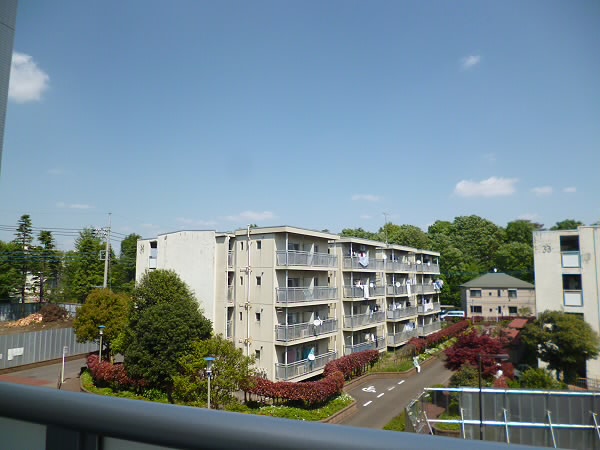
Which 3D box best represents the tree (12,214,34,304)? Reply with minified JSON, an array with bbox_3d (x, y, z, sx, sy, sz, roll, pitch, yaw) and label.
[{"bbox_3d":[-56.599,8.335,85.297,4.400,20.600,4.400,5,-9,-33],"label":"tree"}]

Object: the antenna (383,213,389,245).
[{"bbox_3d":[9.373,0.476,45.436,0.600,3.750,0.600,-5,-9,35],"label":"antenna"}]

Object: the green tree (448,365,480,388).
[{"bbox_3d":[12.067,11.181,30.508,2.200,1.850,2.200,0,-7,0],"label":"green tree"}]

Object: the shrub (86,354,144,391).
[{"bbox_3d":[-13.891,11.382,32.728,7.594,1.650,1.900,-5,-9,37],"label":"shrub"}]

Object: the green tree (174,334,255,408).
[{"bbox_3d":[-5.345,9.187,26.483,5.000,4.500,4.700,2,-7,-11],"label":"green tree"}]

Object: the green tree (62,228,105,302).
[{"bbox_3d":[-40.028,8.804,76.742,6.680,16.370,6.680,0,-7,0],"label":"green tree"}]

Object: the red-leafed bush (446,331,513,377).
[{"bbox_3d":[15.539,10.997,36.527,5.500,3.600,5.000,-3,-8,22],"label":"red-leafed bush"}]

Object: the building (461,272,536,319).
[{"bbox_3d":[37.961,13.988,80.448,12.200,8.900,8.600,-2,-8,16],"label":"building"}]

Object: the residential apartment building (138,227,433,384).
[{"bbox_3d":[2.943,8.464,50.391,16.930,11.880,39.880,-4,-8,34],"label":"residential apartment building"}]

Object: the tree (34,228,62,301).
[{"bbox_3d":[-44.990,8.796,73.943,3.960,15.670,3.960,0,-7,0],"label":"tree"}]

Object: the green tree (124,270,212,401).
[{"bbox_3d":[-8.585,7.209,27.158,5.310,8.430,5.310,0,-7,0],"label":"green tree"}]

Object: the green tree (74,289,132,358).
[{"bbox_3d":[-18.407,9.544,39.234,5.400,6.900,5.200,4,-8,-24],"label":"green tree"}]

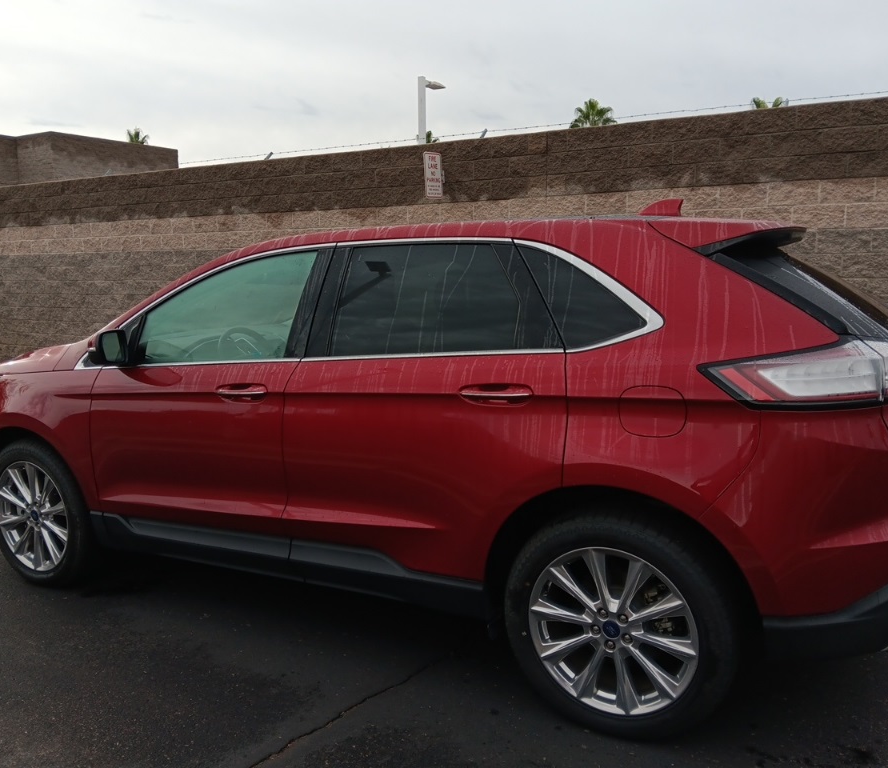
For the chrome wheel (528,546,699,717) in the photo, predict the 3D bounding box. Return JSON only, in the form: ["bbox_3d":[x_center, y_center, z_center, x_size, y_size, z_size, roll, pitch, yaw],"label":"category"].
[{"bbox_3d":[0.563,0.771,2.498,0.537,0.537,0.190,3,9,28],"label":"chrome wheel"}]

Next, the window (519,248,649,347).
[{"bbox_3d":[0.439,-0.292,2.528,0.480,0.385,0.050,2,-16,24],"label":"window"}]

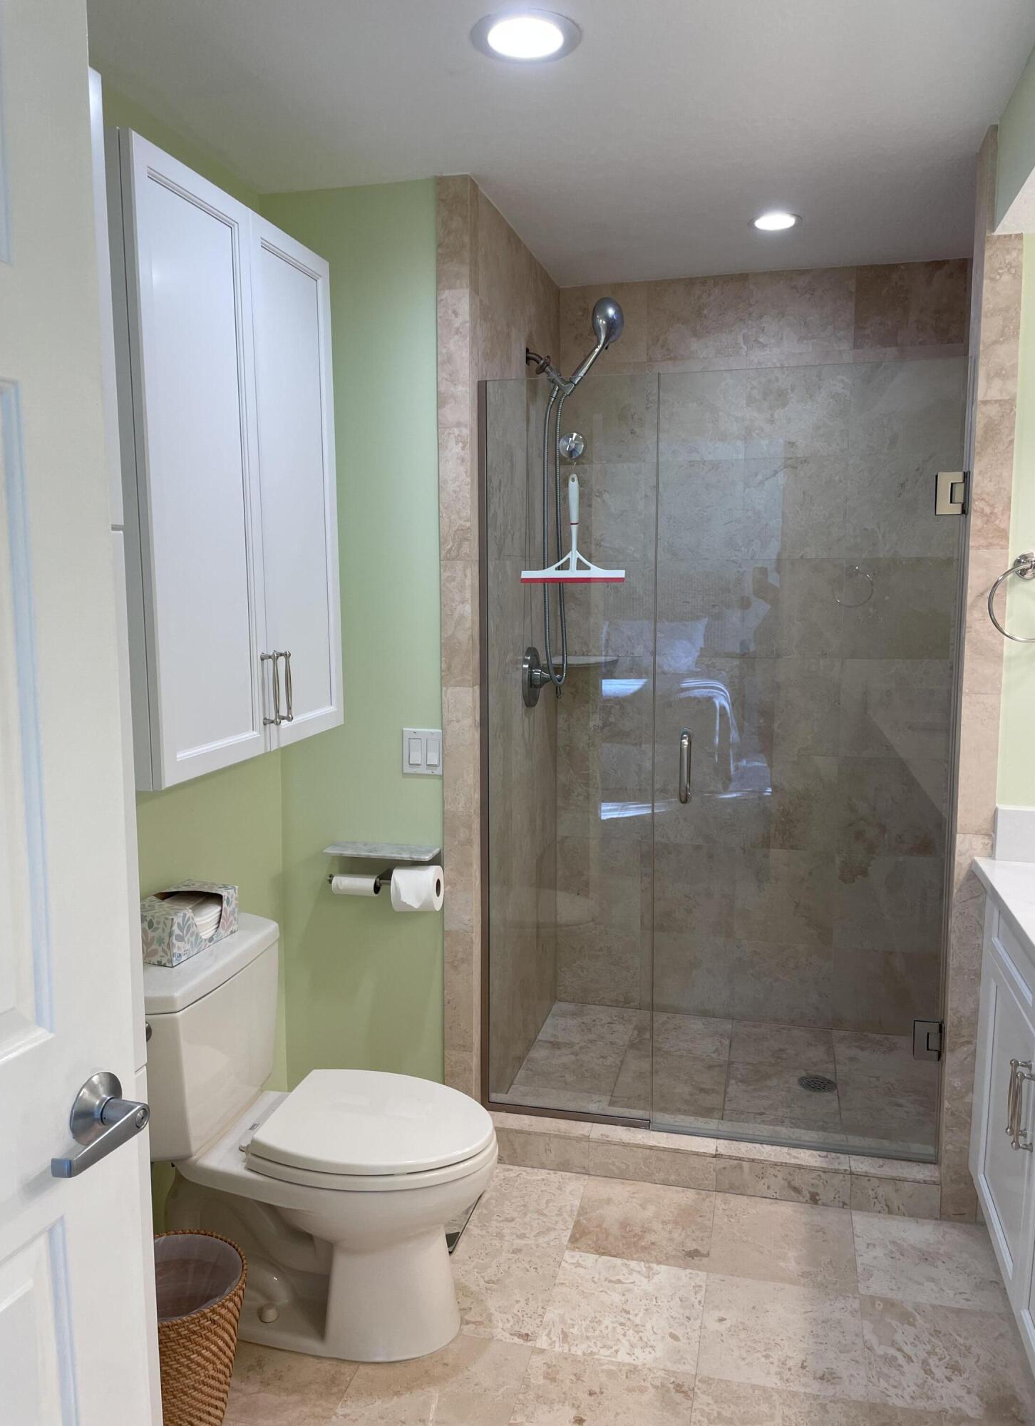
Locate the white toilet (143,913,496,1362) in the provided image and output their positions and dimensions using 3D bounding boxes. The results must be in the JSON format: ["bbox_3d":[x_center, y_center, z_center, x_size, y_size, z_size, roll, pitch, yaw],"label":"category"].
[{"bbox_3d":[-0.395,0.854,2.160,0.714,0.724,0.433,1,7,14],"label":"white toilet"}]

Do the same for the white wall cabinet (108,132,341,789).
[{"bbox_3d":[-0.625,-0.423,2.060,0.283,1.010,0.720,1,7,14],"label":"white wall cabinet"}]

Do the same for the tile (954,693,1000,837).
[{"bbox_3d":[1.012,0.112,2.346,0.078,0.310,0.012,1,7,14],"label":"tile"}]

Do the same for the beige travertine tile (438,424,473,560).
[{"bbox_3d":[-0.142,-0.518,2.532,0.086,0.307,0.015,1,7,14],"label":"beige travertine tile"}]

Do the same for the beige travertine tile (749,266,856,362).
[{"bbox_3d":[0.855,-1.205,3.231,0.307,0.239,0.015,1,7,14],"label":"beige travertine tile"}]

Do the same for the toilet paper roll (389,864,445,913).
[{"bbox_3d":[-0.241,0.427,2.604,0.104,0.104,0.104,1,7,12],"label":"toilet paper roll"}]

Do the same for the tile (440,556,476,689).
[{"bbox_3d":[-0.141,-0.214,2.571,0.086,0.307,0.015,1,7,14],"label":"tile"}]

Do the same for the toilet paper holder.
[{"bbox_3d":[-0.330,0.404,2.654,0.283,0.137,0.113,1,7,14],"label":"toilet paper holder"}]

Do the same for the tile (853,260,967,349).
[{"bbox_3d":[1.163,-1.206,3.173,0.310,0.242,0.012,1,7,14],"label":"tile"}]

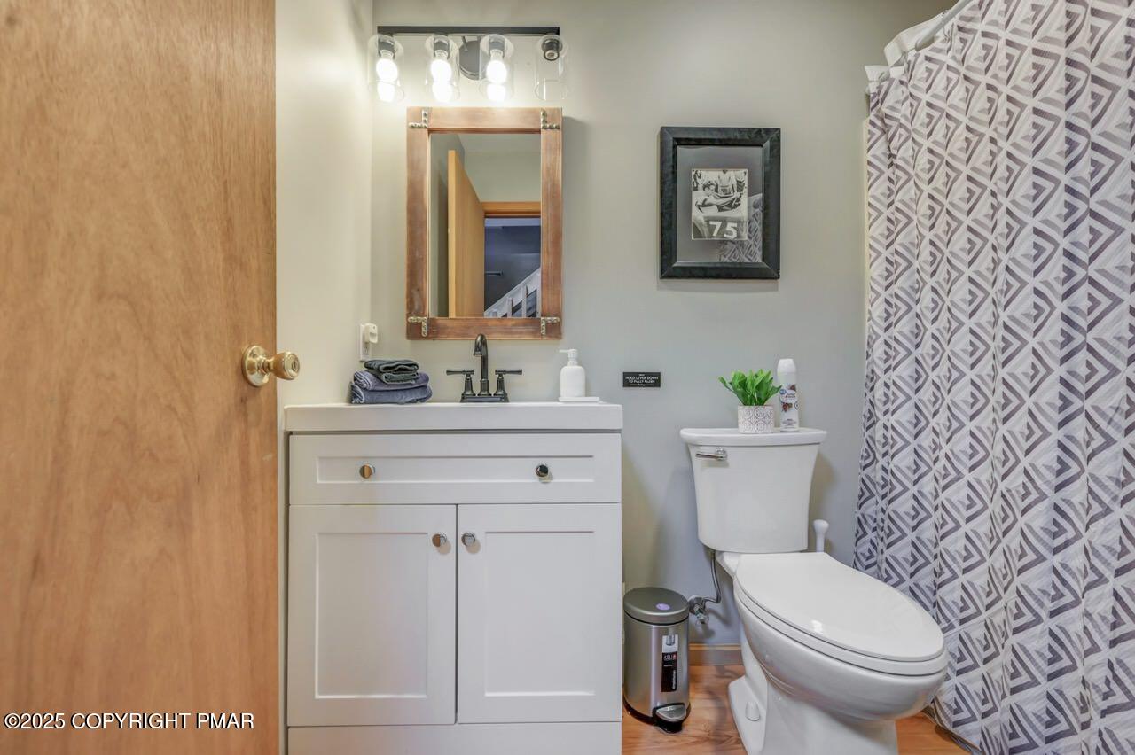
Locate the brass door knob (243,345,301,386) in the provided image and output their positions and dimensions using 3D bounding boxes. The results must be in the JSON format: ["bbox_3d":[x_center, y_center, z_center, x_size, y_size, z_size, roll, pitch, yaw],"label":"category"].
[{"bbox_3d":[-0.489,-0.019,0.742,0.064,0.068,0.067,0,0,-2],"label":"brass door knob"}]

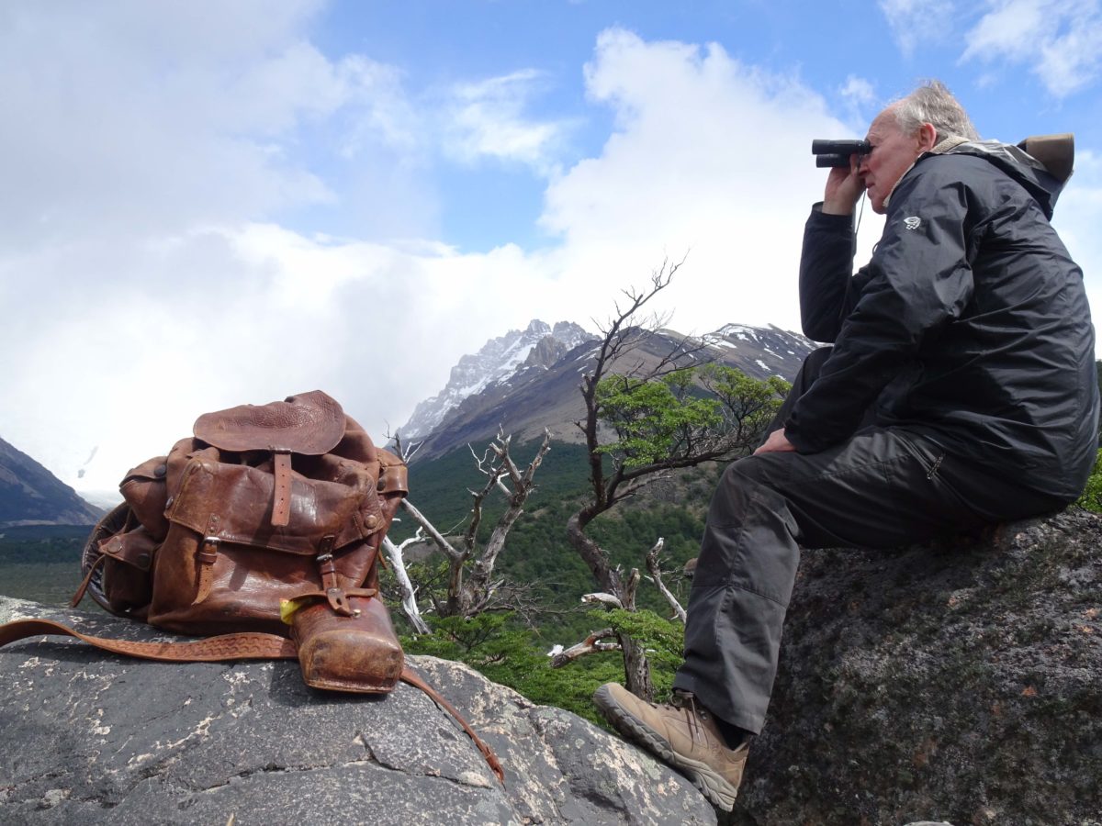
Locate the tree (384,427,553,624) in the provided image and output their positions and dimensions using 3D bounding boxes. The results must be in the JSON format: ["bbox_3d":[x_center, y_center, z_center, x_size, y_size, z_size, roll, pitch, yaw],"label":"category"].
[{"bbox_3d":[-0.550,0.789,6.600,1.155,1.400,0.900,0,-5,0],"label":"tree"}]

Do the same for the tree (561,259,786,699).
[{"bbox_3d":[0.779,0.497,6.000,1.440,2.864,1.300,0,-5,0],"label":"tree"}]

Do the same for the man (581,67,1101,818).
[{"bbox_3d":[0.555,0.040,1.810,0.820,1.280,0.600,-2,-6,20],"label":"man"}]

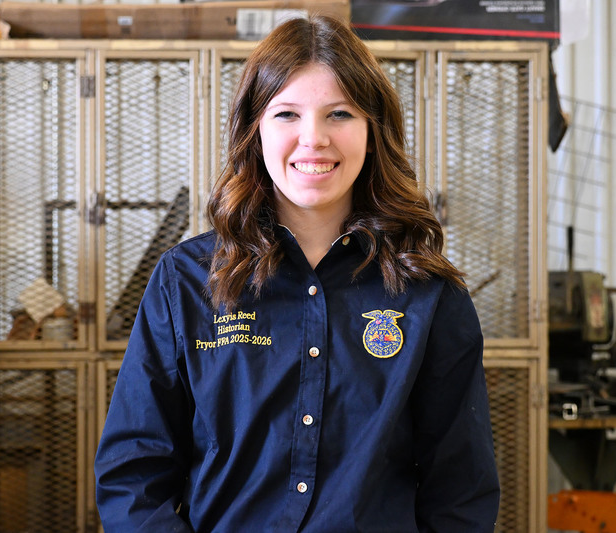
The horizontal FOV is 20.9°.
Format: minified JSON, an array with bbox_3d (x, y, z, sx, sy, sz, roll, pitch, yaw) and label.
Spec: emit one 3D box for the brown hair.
[{"bbox_3d":[0.033,-0.126,2.030,0.310,0.355,0.250,0,3,0],"label":"brown hair"}]

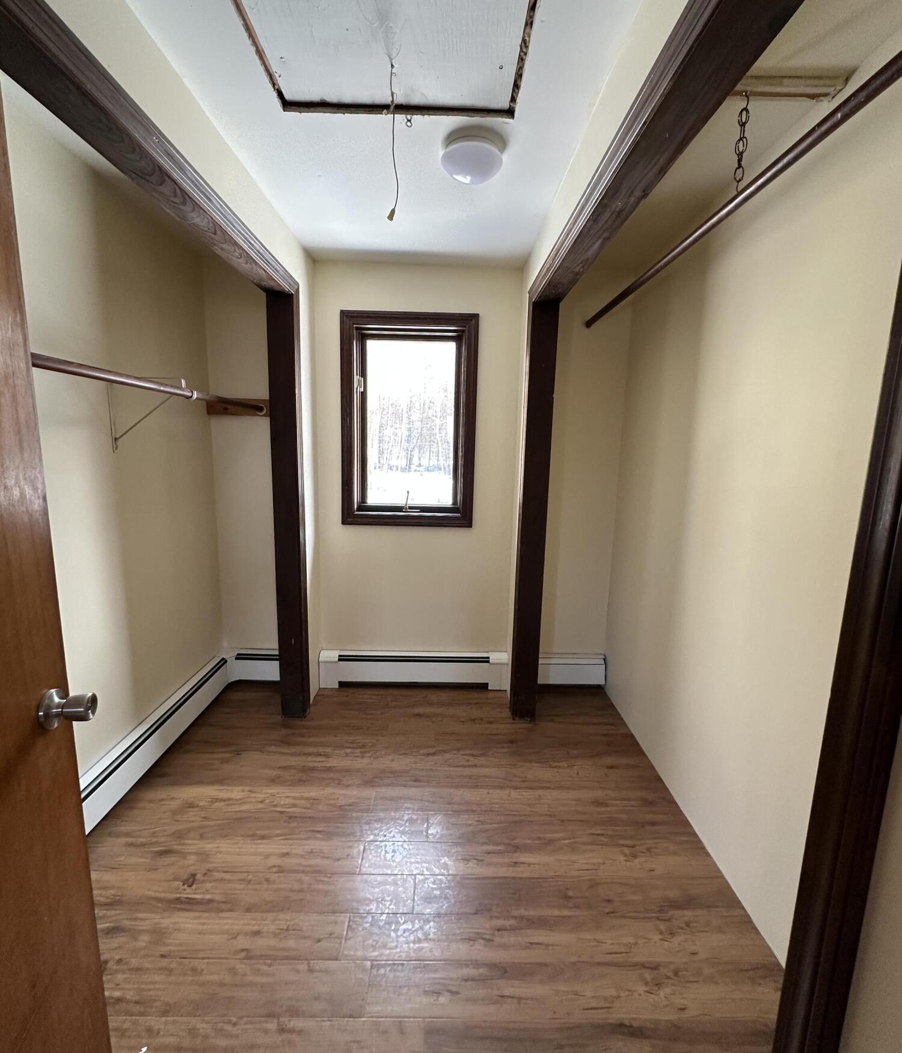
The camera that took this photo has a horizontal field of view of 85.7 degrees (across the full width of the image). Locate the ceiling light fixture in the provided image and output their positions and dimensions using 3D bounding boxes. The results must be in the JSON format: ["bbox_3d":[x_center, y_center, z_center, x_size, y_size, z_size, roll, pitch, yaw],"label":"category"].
[{"bbox_3d":[0.067,-1.145,1.552,0.197,0.083,0.197,1,9,-1],"label":"ceiling light fixture"}]

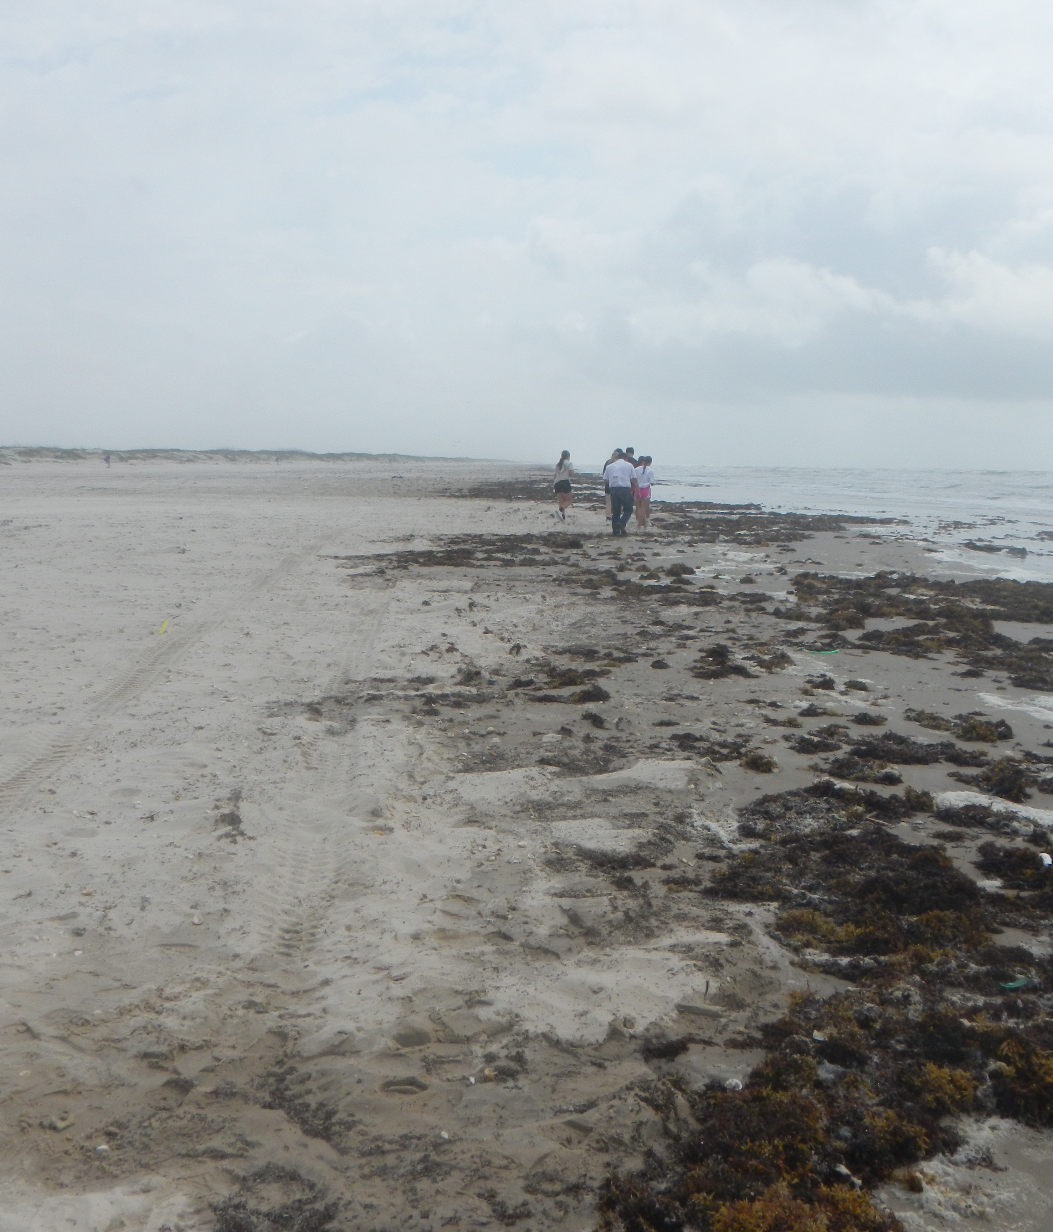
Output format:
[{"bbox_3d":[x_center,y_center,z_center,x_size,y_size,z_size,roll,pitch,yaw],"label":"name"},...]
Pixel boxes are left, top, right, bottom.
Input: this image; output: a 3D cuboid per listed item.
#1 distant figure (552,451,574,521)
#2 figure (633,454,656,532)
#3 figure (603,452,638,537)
[{"bbox_3d":[0.848,-2.975,30.500,0.430,1.620,0.460,4,7,25],"label":"distant figure"},{"bbox_3d":[2.501,-2.583,28.000,0.470,1.570,0.400,2,7,8],"label":"figure"},{"bbox_3d":[1.888,-2.428,26.600,0.640,1.640,0.520,1,7,3],"label":"figure"}]

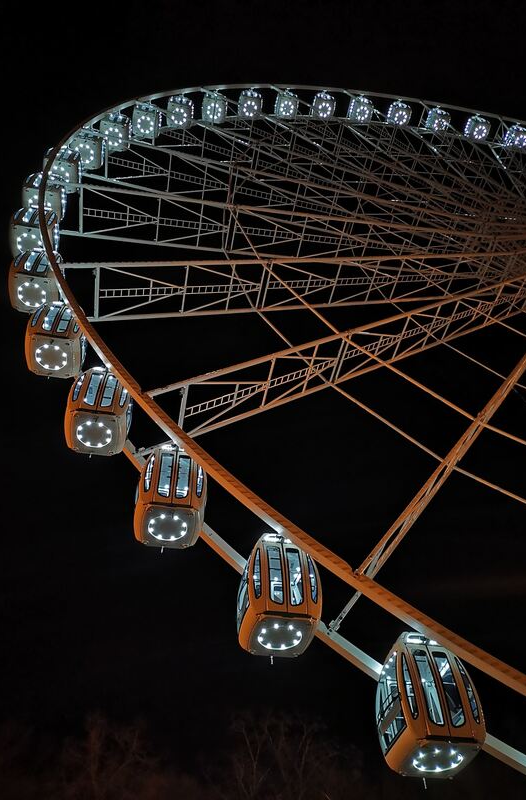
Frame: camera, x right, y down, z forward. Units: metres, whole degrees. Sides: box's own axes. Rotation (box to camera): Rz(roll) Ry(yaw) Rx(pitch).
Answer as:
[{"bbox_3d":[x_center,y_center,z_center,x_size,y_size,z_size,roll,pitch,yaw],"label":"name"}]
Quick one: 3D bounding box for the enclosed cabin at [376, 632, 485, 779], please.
[{"bbox_3d":[3.511,6.563,13.663,1.845,2.430,1.665,8,-52,-8],"label":"enclosed cabin"}]

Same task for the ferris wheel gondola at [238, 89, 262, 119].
[{"bbox_3d":[-1.048,-23.774,50.230,1.845,2.430,1.665,8,-52,-8],"label":"ferris wheel gondola"}]

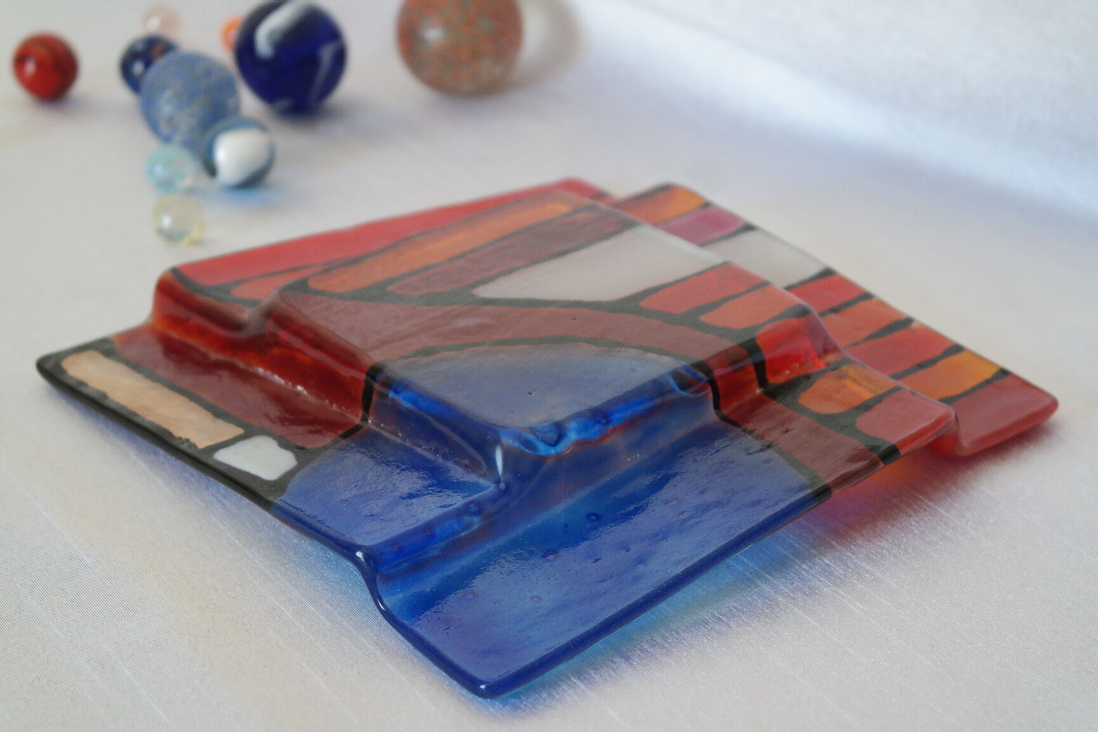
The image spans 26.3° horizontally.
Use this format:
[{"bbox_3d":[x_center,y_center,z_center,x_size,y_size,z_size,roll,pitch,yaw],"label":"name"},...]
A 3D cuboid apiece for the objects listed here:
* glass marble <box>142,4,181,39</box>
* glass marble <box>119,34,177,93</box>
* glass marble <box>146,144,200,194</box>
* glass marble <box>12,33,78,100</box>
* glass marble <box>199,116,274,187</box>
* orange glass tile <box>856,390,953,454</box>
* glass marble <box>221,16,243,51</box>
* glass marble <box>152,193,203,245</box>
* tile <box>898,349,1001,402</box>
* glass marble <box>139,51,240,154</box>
[{"bbox_3d":[-0.150,-0.133,0.908,0.014,0.014,0.014,0,28,0],"label":"glass marble"},{"bbox_3d":[-0.146,-0.110,0.857,0.022,0.022,0.022,0,28,0],"label":"glass marble"},{"bbox_3d":[-0.126,-0.066,0.780,0.017,0.017,0.017,0,28,0],"label":"glass marble"},{"bbox_3d":[-0.183,-0.108,0.853,0.024,0.024,0.024,0,28,0],"label":"glass marble"},{"bbox_3d":[-0.104,-0.071,0.783,0.024,0.024,0.024,0,28,0],"label":"glass marble"},{"bbox_3d":[0.092,0.015,0.615,0.024,0.005,0.017,-27,38,-32],"label":"orange glass tile"},{"bbox_3d":[-0.118,-0.127,0.897,0.014,0.014,0.014,0,28,0],"label":"glass marble"},{"bbox_3d":[-0.118,-0.047,0.746,0.016,0.016,0.016,0,28,0],"label":"glass marble"},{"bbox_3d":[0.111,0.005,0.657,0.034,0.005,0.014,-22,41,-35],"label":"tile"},{"bbox_3d":[-0.124,-0.091,0.809,0.035,0.035,0.035,0,28,0],"label":"glass marble"}]

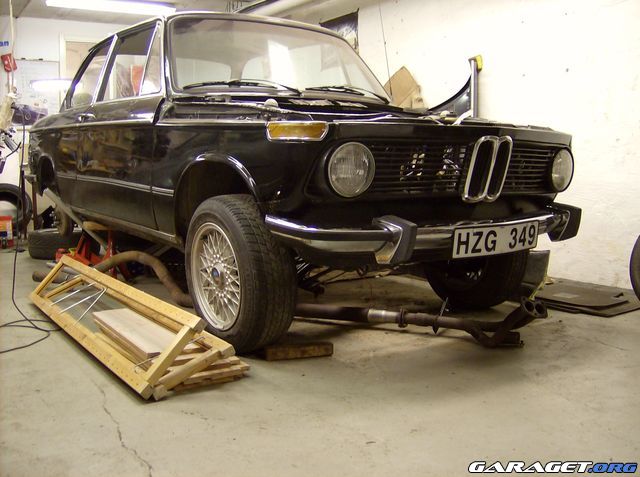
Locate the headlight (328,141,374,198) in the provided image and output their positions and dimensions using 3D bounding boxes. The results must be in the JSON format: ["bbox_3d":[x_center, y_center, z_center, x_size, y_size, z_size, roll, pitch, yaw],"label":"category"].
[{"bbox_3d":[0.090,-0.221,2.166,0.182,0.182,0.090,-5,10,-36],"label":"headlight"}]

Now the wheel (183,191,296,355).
[{"bbox_3d":[-0.327,0.137,2.604,0.200,0.600,0.600,-5,10,-36],"label":"wheel"}]

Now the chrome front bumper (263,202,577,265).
[{"bbox_3d":[0.546,-0.045,2.549,1.530,0.160,0.380,-5,10,-36],"label":"chrome front bumper"}]

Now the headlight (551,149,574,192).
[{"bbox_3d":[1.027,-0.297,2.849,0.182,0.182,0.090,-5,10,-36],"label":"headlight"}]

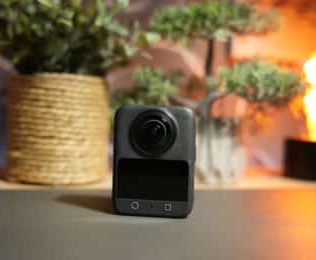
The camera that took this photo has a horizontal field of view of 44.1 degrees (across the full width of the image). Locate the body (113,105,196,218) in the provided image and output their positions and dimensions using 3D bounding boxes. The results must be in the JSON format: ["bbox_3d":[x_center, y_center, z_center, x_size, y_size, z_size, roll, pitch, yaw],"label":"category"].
[{"bbox_3d":[-0.003,0.023,0.294,0.061,0.081,0.036,2,3,9],"label":"body"}]

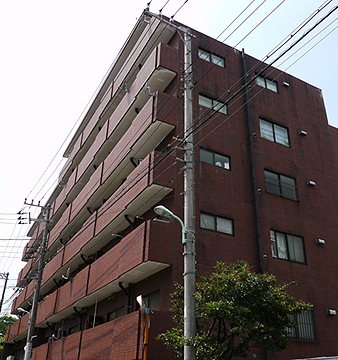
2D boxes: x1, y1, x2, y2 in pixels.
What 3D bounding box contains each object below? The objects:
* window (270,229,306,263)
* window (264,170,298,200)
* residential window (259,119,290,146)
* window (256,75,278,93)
[{"bbox_3d":[4.704,2.651,15.295,1.736,1.099,0.120,15,-31,-24],"label":"window"},{"bbox_3d":[4.778,0.245,16.575,1.736,1.089,0.120,15,-31,-24],"label":"window"},{"bbox_3d":[4.853,-2.170,17.861,1.736,1.051,0.120,15,-31,-24],"label":"residential window"},{"bbox_3d":[4.817,-4.757,19.168,1.376,0.682,0.120,15,-31,-24],"label":"window"}]

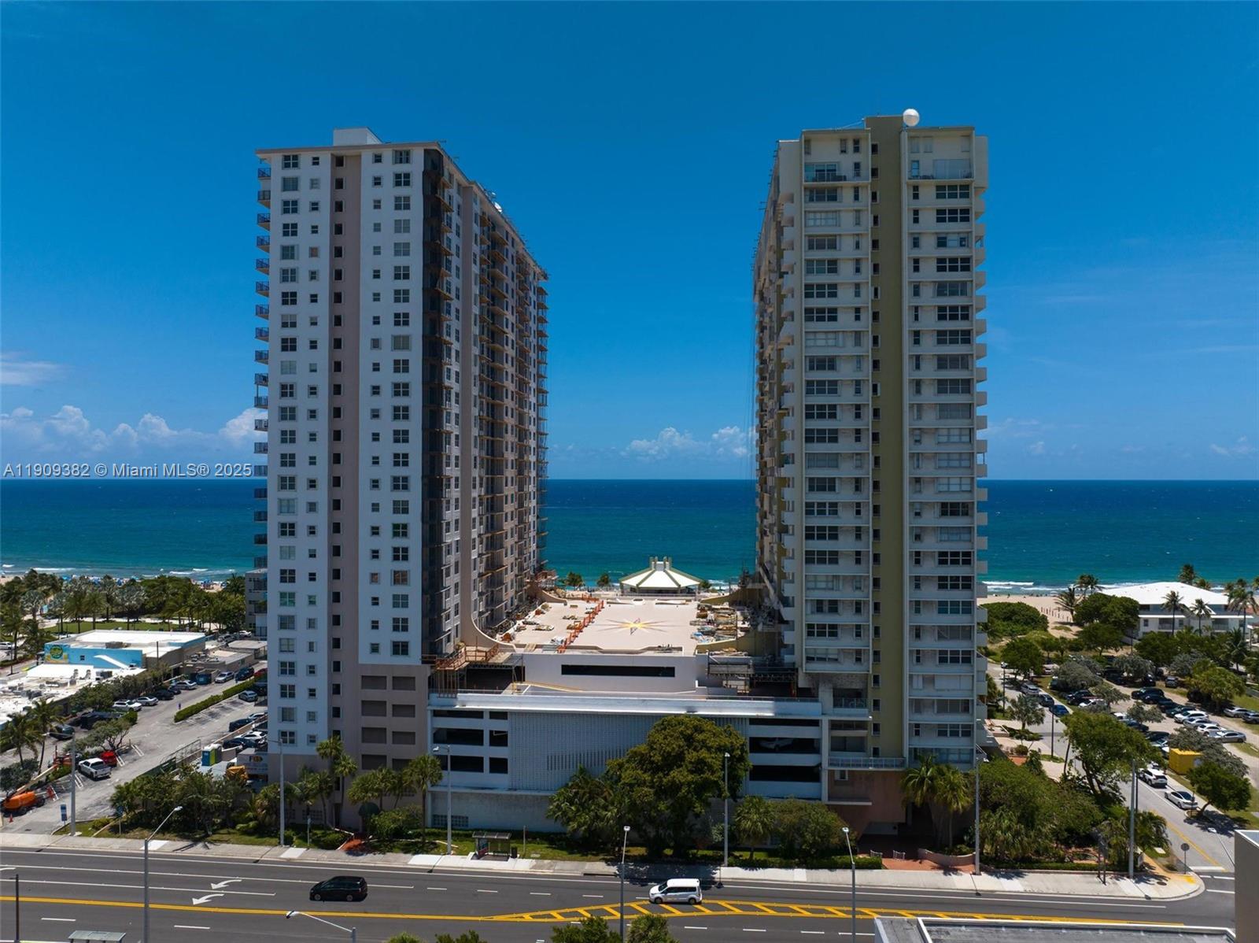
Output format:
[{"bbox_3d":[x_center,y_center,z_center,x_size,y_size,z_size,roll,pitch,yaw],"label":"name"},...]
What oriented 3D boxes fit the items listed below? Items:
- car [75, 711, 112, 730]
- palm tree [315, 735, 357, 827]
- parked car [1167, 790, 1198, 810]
[{"bbox_3d":[-83.697,38.866,136.229,4.800,1.750,1.950,0,0,6],"label":"car"},{"bbox_3d":[-32.164,34.375,96.119,4.550,9.934,4.550,0,0,6],"label":"palm tree"},{"bbox_3d":[65.415,38.928,103.484,1.870,1.450,4.750,0,0,6],"label":"parked car"}]

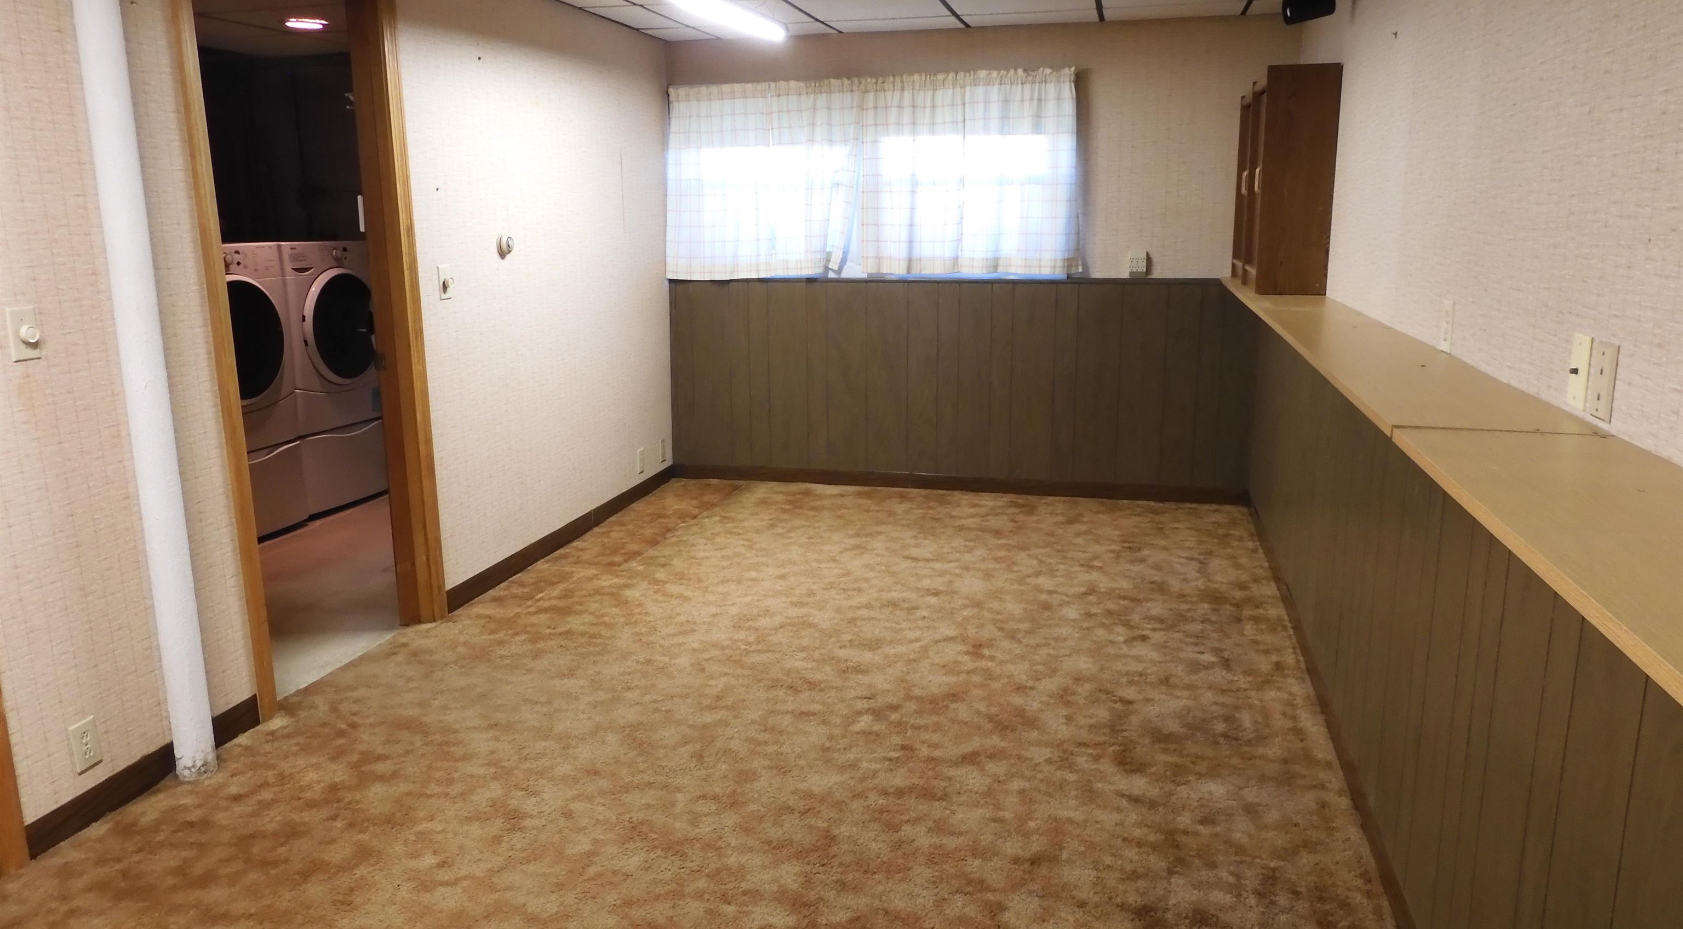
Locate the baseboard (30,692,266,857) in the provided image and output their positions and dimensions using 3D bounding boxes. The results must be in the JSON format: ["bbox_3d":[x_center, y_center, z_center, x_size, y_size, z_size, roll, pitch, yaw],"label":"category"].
[{"bbox_3d":[-1.681,0.749,2.874,0.015,0.085,0.710,3,13,14],"label":"baseboard"}]

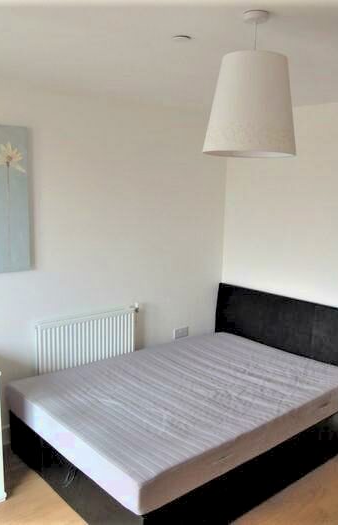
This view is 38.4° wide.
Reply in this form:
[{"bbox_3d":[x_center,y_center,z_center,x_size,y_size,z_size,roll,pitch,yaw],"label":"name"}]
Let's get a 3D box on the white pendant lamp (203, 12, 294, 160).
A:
[{"bbox_3d":[0.308,-0.643,1.765,0.345,0.488,0.345,1,9,0],"label":"white pendant lamp"}]

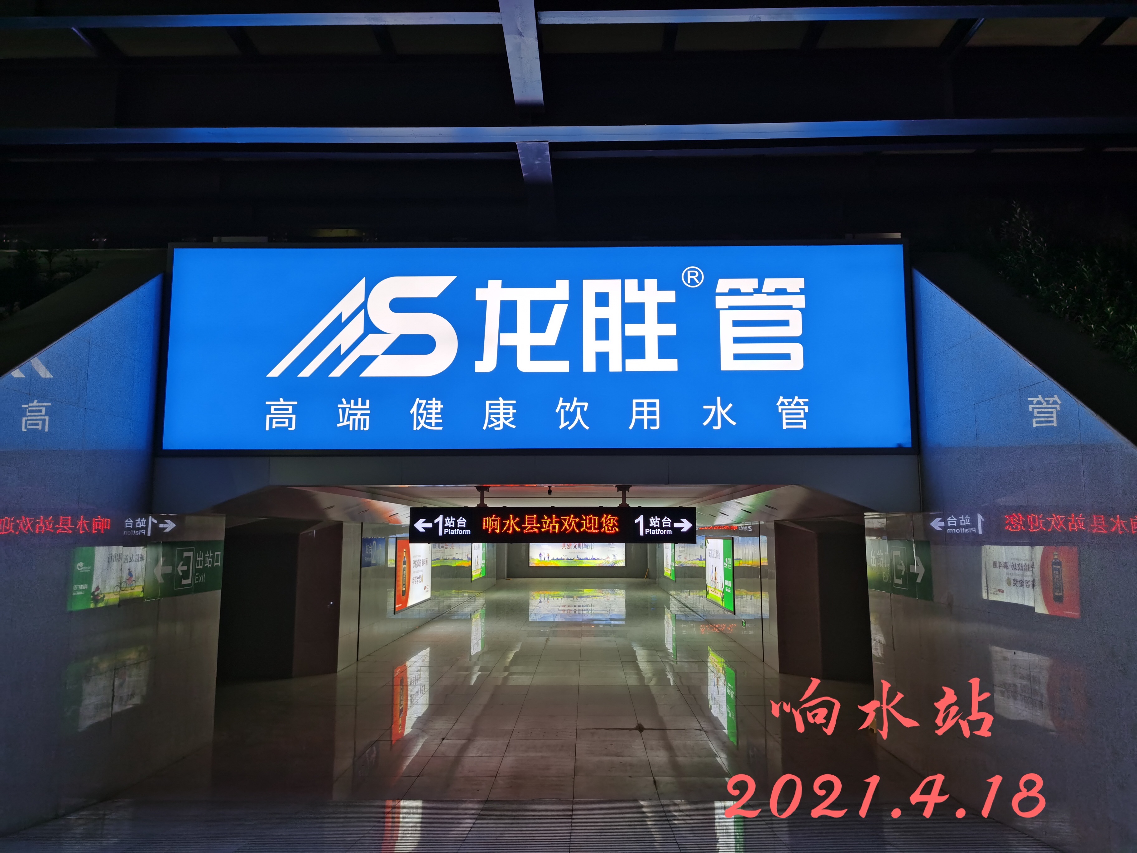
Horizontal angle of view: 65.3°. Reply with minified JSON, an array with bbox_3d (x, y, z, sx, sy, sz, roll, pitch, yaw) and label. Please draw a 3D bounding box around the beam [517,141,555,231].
[{"bbox_3d":[-0.313,-2.717,9.782,0.314,0.300,2.616,0,-7,1],"label":"beam"}]

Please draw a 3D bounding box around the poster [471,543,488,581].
[{"bbox_3d":[-3.633,5.402,36.600,0.120,1.734,4.920,0,-7,1],"label":"poster"}]

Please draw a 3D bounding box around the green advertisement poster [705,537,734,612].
[{"bbox_3d":[3.867,3.730,22.863,0.120,1.739,4.871,0,-7,1],"label":"green advertisement poster"}]

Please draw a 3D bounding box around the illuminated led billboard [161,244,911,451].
[{"bbox_3d":[-0.320,-0.828,9.355,7.830,2.256,0.200,0,-7,1],"label":"illuminated led billboard"}]

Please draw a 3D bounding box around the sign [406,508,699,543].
[{"bbox_3d":[-0.228,1.528,13.676,4.453,0.576,0.200,0,-7,1],"label":"sign"}]

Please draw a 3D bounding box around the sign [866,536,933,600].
[{"bbox_3d":[3.623,1.578,9.944,0.060,0.593,2.066,0,-7,1],"label":"sign"}]

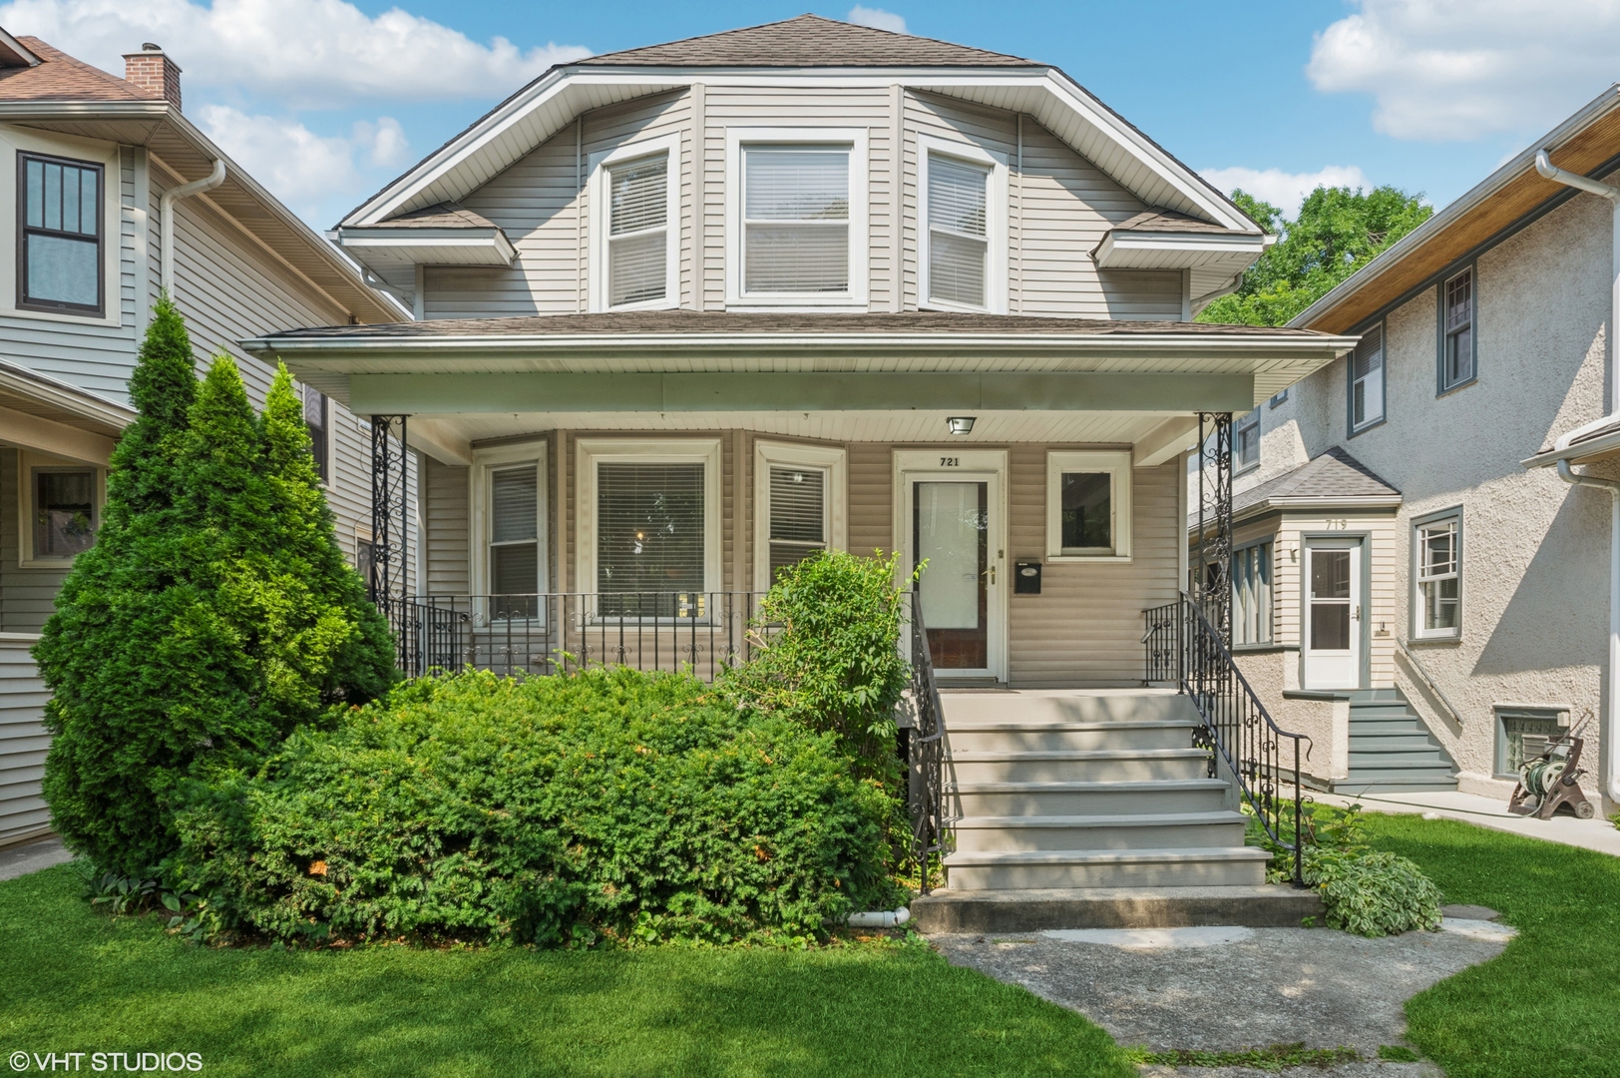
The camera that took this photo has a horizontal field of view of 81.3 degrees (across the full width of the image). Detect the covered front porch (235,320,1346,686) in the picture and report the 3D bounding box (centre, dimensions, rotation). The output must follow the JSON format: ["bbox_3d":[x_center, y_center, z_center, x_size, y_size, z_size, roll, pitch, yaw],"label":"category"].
[{"bbox_3d":[-0.070,-0.492,8.050,8.050,3.650,2.400,0,-4,0],"label":"covered front porch"}]

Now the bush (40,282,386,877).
[{"bbox_3d":[-4.830,0.352,7.550,2.650,4.500,1.900,0,-4,0],"label":"bush"}]

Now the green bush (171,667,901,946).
[{"bbox_3d":[-1.730,1.680,6.200,4.450,1.550,1.750,0,-4,0],"label":"green bush"}]

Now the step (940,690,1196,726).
[{"bbox_3d":[1.954,1.360,7.620,2.010,0.205,0.310,0,-4,0],"label":"step"}]

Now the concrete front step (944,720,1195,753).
[{"bbox_3d":[1.954,1.520,7.330,2.010,0.205,0.310,0,-4,0],"label":"concrete front step"}]

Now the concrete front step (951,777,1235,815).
[{"bbox_3d":[1.923,1.841,6.750,2.070,0.205,0.310,0,-4,0],"label":"concrete front step"}]

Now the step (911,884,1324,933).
[{"bbox_3d":[1.875,2.332,5.960,2.500,0.190,0.380,0,-4,0],"label":"step"}]

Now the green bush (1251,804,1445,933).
[{"bbox_3d":[3.450,2.130,6.200,1.180,0.650,1.100,0,-4,0],"label":"green bush"}]

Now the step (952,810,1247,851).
[{"bbox_3d":[1.923,2.002,6.460,2.070,0.205,0.310,0,-4,0],"label":"step"}]

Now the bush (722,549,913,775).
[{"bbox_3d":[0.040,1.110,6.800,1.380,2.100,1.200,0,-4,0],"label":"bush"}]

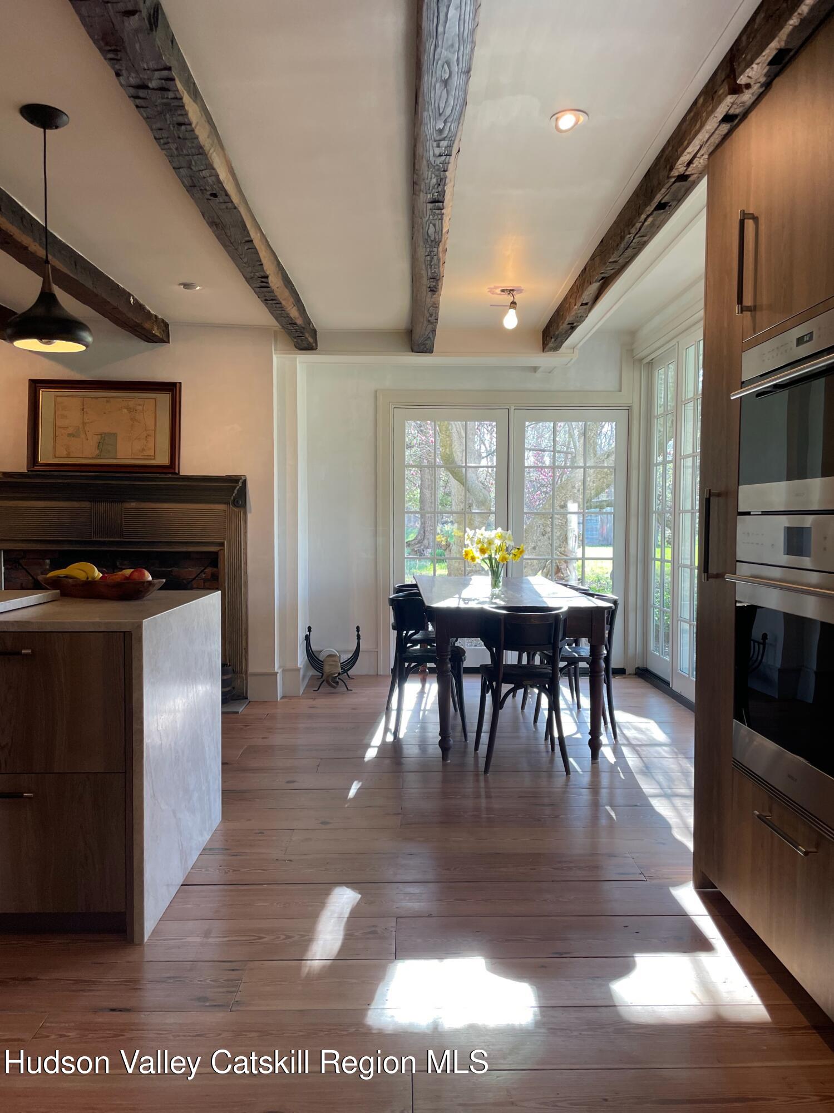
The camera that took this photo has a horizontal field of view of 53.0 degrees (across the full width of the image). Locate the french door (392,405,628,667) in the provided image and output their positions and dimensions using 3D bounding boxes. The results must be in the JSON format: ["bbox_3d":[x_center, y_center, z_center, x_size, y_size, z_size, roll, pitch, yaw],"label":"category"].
[{"bbox_3d":[0.717,-0.154,6.445,1.802,2.022,0.100,0,2,-1],"label":"french door"}]

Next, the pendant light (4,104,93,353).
[{"bbox_3d":[-1.185,-1.044,2.684,0.286,0.732,0.286,0,2,-1],"label":"pendant light"}]

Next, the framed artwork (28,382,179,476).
[{"bbox_3d":[-1.975,-0.822,5.305,0.961,0.598,0.045,0,-2,-5],"label":"framed artwork"}]

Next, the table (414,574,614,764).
[{"bbox_3d":[0.473,0.588,5.058,0.916,0.782,2.131,0,2,-1],"label":"table"}]

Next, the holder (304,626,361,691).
[{"bbox_3d":[-0.608,0.727,6.073,0.388,0.408,0.458,0,2,-3],"label":"holder"}]

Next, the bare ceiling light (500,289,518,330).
[{"bbox_3d":[0.521,-1.384,4.694,0.097,0.214,0.095,0,2,-1],"label":"bare ceiling light"}]

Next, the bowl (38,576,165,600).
[{"bbox_3d":[-1.141,0.106,3.006,0.503,0.082,0.254,1,3,17],"label":"bowl"}]

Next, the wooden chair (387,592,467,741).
[{"bbox_3d":[0.048,0.603,4.722,0.458,0.777,0.438,0,2,-2],"label":"wooden chair"}]

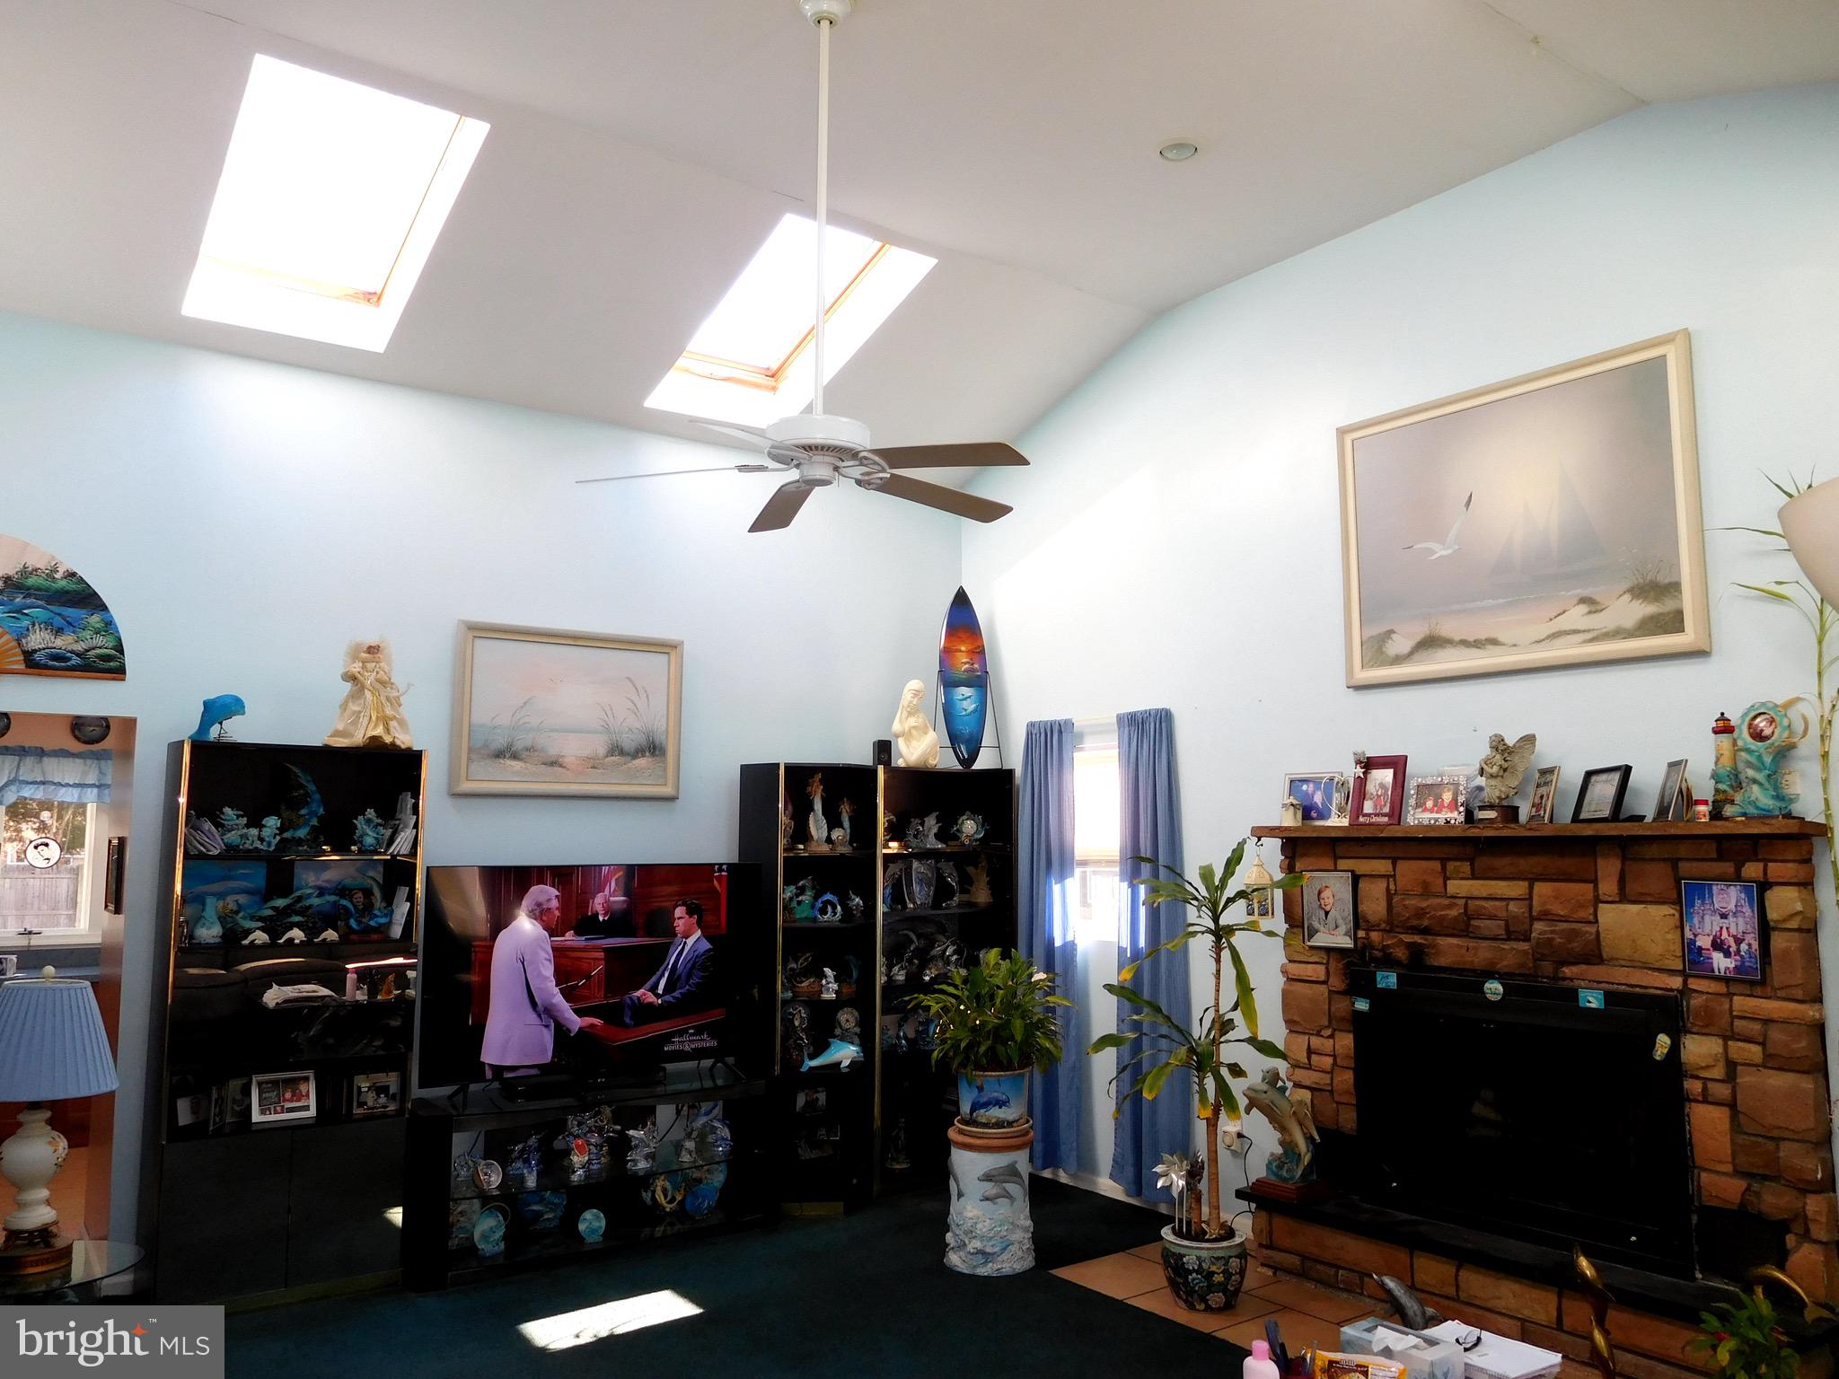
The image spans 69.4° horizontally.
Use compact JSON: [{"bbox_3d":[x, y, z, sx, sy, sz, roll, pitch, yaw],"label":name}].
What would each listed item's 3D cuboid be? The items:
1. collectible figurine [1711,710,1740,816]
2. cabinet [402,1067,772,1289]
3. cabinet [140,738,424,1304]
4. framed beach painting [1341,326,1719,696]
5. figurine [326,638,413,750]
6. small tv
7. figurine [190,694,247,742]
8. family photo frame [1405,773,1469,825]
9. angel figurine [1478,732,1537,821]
[{"bbox_3d":[2.455,0.232,4.041,0.081,0.319,0.081,-4,-7,31],"label":"collectible figurine"},{"bbox_3d":[-1.289,1.913,5.276,1.415,0.583,0.454,3,-7,-31],"label":"cabinet"},{"bbox_3d":[-2.348,1.198,4.951,0.815,1.968,0.380,5,-8,-38],"label":"cabinet"},{"bbox_3d":[2.066,-0.578,4.711,0.043,1.039,1.301,5,-8,-38],"label":"framed beach painting"},{"bbox_3d":[-2.140,0.032,5.178,0.330,0.420,0.250,4,-7,-32],"label":"figurine"},{"bbox_3d":[-1.290,1.151,5.480,1.455,0.840,0.080,4,-8,-36],"label":"small tv"},{"bbox_3d":[-2.547,0.106,4.843,0.215,0.190,0.090,4,-7,-30],"label":"figurine"},{"bbox_3d":[1.847,0.399,4.731,0.205,0.167,0.054,-6,-8,42],"label":"family photo frame"},{"bbox_3d":[1.965,0.293,4.443,0.160,0.315,0.155,4,-8,-36],"label":"angel figurine"}]

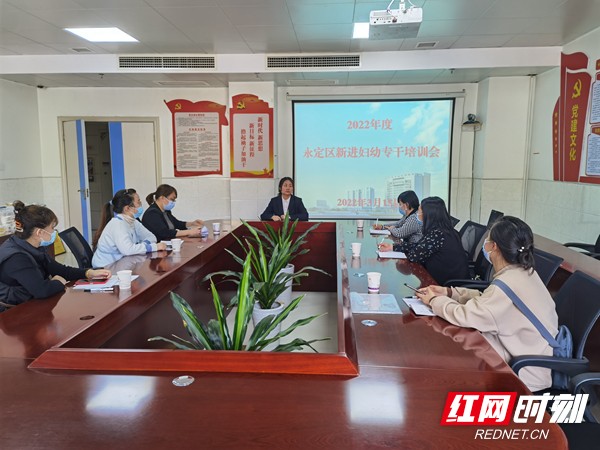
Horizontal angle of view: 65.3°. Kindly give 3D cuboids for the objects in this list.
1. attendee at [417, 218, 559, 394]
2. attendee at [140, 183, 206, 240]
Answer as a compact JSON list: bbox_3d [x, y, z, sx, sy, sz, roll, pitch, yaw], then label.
[{"bbox_3d":[0.794,0.543,2.017,0.680,1.180,0.480,5,9,33],"label":"attendee"},{"bbox_3d":[-1.156,0.238,4.298,0.680,1.220,0.500,0,8,2],"label":"attendee"}]

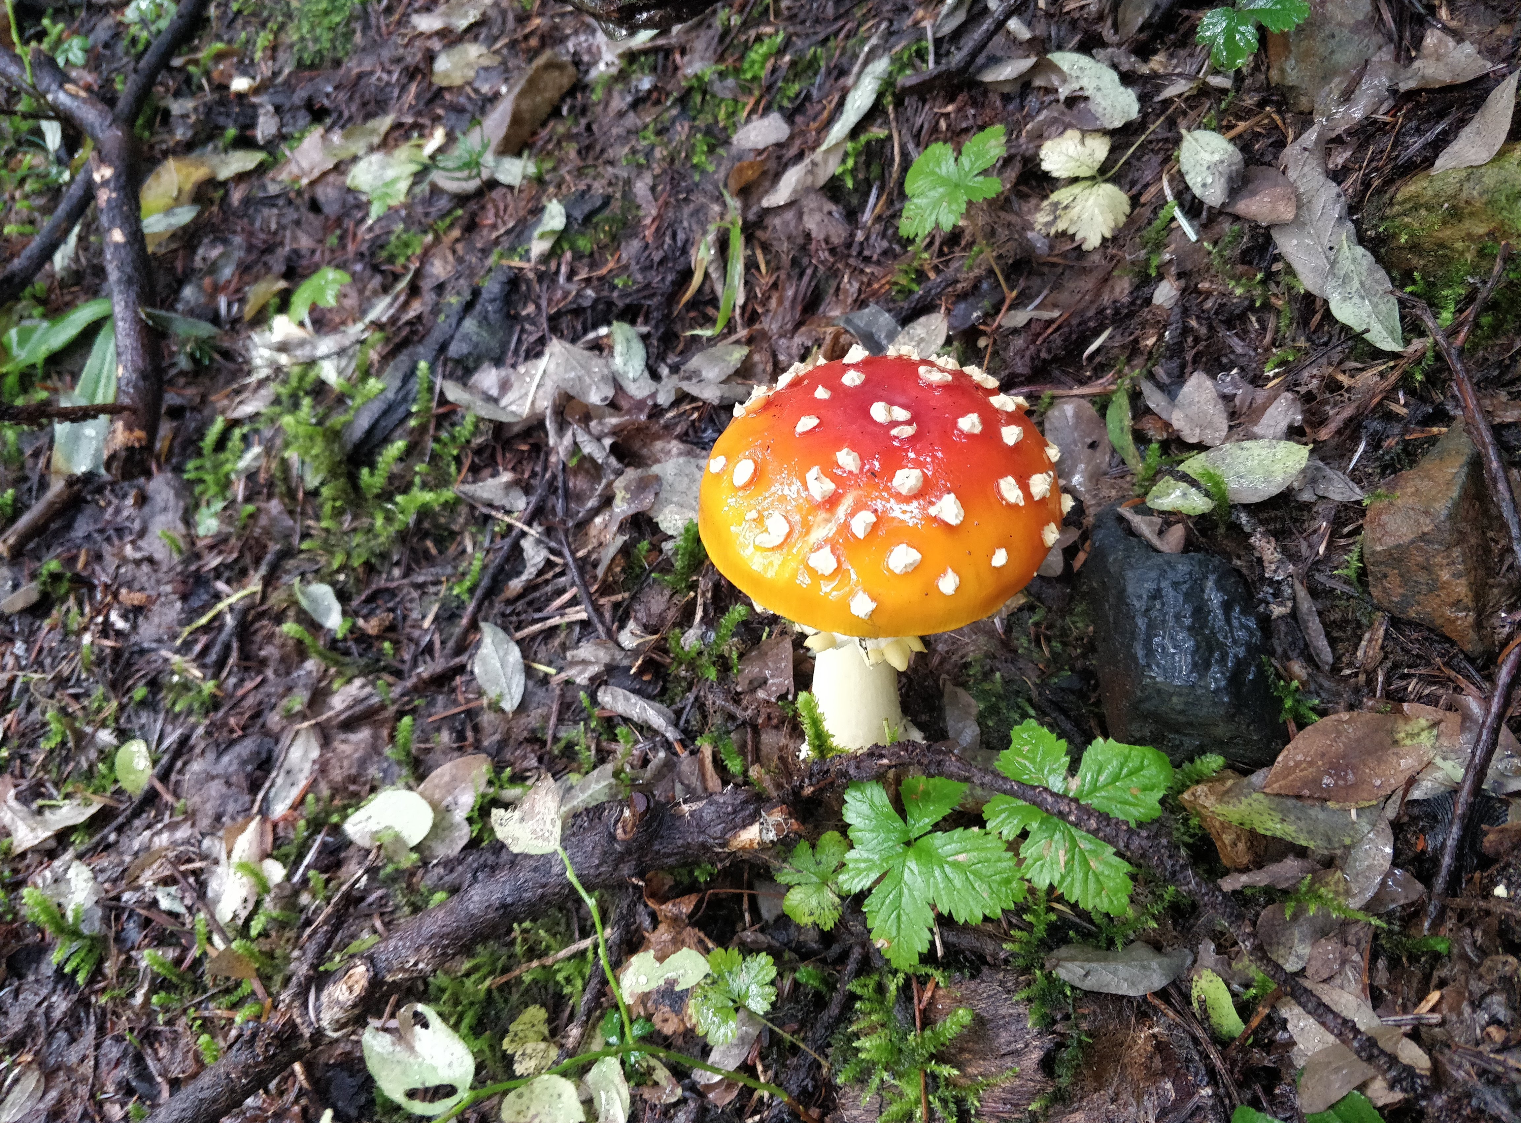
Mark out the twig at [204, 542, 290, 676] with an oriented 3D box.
[{"bbox_3d":[-0.241,0.022,0.495,0.007,0.006,0.068,17,71,19],"label":"twig"}]

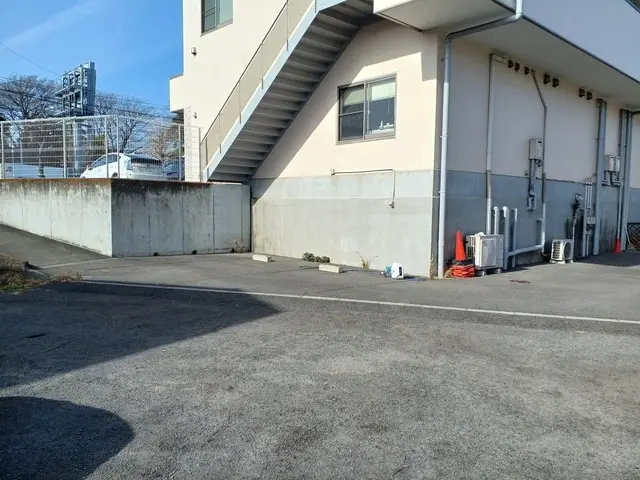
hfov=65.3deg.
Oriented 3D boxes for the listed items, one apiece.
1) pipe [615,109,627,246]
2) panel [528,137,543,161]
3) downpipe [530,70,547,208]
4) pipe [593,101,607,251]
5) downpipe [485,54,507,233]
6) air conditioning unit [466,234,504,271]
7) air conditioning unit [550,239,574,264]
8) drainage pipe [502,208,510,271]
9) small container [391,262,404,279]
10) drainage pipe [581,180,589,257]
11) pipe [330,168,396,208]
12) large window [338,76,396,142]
[{"bbox_3d":[10.211,-2.000,16.983,0.163,4.810,0.163,-3,5,-42],"label":"pipe"},{"bbox_3d":[5.491,-2.306,12.724,0.355,0.488,0.170,-3,5,-42],"label":"panel"},{"bbox_3d":[5.559,-2.426,12.864,0.947,3.582,0.067,-3,5,-42],"label":"downpipe"},{"bbox_3d":[8.836,-1.952,15.753,0.170,4.854,0.185,-3,5,-42],"label":"pipe"},{"bbox_3d":[4.073,-1.956,11.519,0.666,4.366,0.133,-3,5,-42],"label":"downpipe"},{"bbox_3d":[3.731,0.288,11.196,0.947,0.784,0.355,-3,5,-42],"label":"air conditioning unit"},{"bbox_3d":[6.709,0.299,13.765,0.725,0.592,0.318,-3,5,-42],"label":"air conditioning unit"},{"bbox_3d":[4.485,-0.050,12.022,0.118,1.480,0.178,-3,5,-42],"label":"drainage pipe"},{"bbox_3d":[1.583,0.625,10.103,0.170,0.333,0.200,-3,5,-42],"label":"small container"},{"bbox_3d":[8.038,-0.617,15.098,0.081,2.264,0.081,-3,5,-42],"label":"drainage pipe"},{"bbox_3d":[0.946,-1.195,11.718,0.068,0.866,2.028,-3,5,-42],"label":"pipe"},{"bbox_3d":[1.084,-2.968,11.584,0.111,1.332,1.813,-3,5,-42],"label":"large window"}]

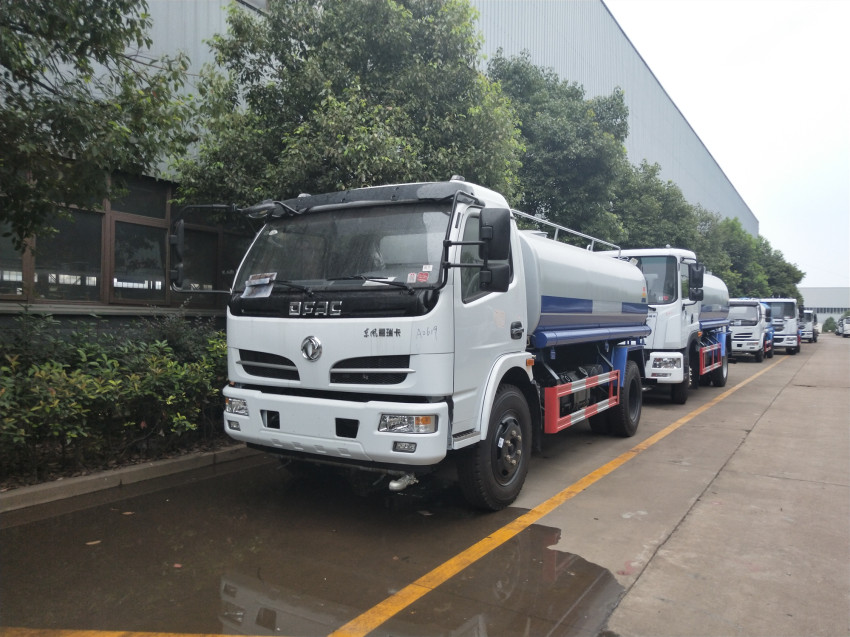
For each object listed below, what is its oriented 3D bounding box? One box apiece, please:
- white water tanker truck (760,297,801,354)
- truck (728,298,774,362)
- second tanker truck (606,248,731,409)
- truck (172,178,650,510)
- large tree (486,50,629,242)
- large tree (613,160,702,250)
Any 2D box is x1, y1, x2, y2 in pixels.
[{"bbox_3d":[18.853,0.457,33.093,2.400,2.750,6.200,0,-1,34],"label":"white water tanker truck"},{"bbox_3d":[13.401,0.492,26.148,2.350,2.500,5.900,0,-1,34],"label":"truck"},{"bbox_3d":[5.150,0.179,13.685,2.420,2.820,6.200,0,-1,34],"label":"second tanker truck"},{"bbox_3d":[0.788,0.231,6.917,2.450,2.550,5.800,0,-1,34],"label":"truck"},{"bbox_3d":[3.477,-2.835,17.534,5.000,8.900,5.000,0,-1,34],"label":"large tree"},{"bbox_3d":[10.113,-2.512,27.528,4.800,8.500,4.800,0,-1,34],"label":"large tree"}]

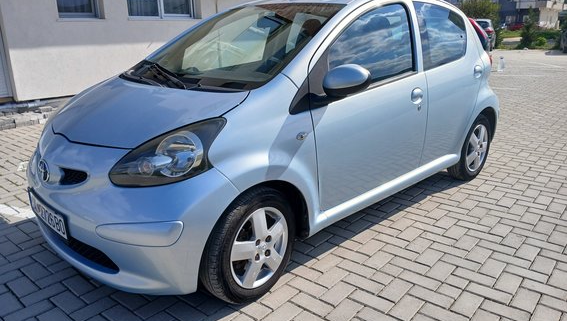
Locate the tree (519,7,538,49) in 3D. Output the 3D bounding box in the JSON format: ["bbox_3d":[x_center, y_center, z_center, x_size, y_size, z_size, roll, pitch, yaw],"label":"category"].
[{"bbox_3d":[14.180,-7.702,24.667,1.150,2.350,1.150,7,18,26],"label":"tree"}]

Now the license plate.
[{"bbox_3d":[-1.118,0.241,2.021,0.020,0.115,0.520,-16,22,-41],"label":"license plate"}]

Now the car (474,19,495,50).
[{"bbox_3d":[10.607,-6.903,23.527,1.750,1.550,4.100,5,18,20],"label":"car"}]

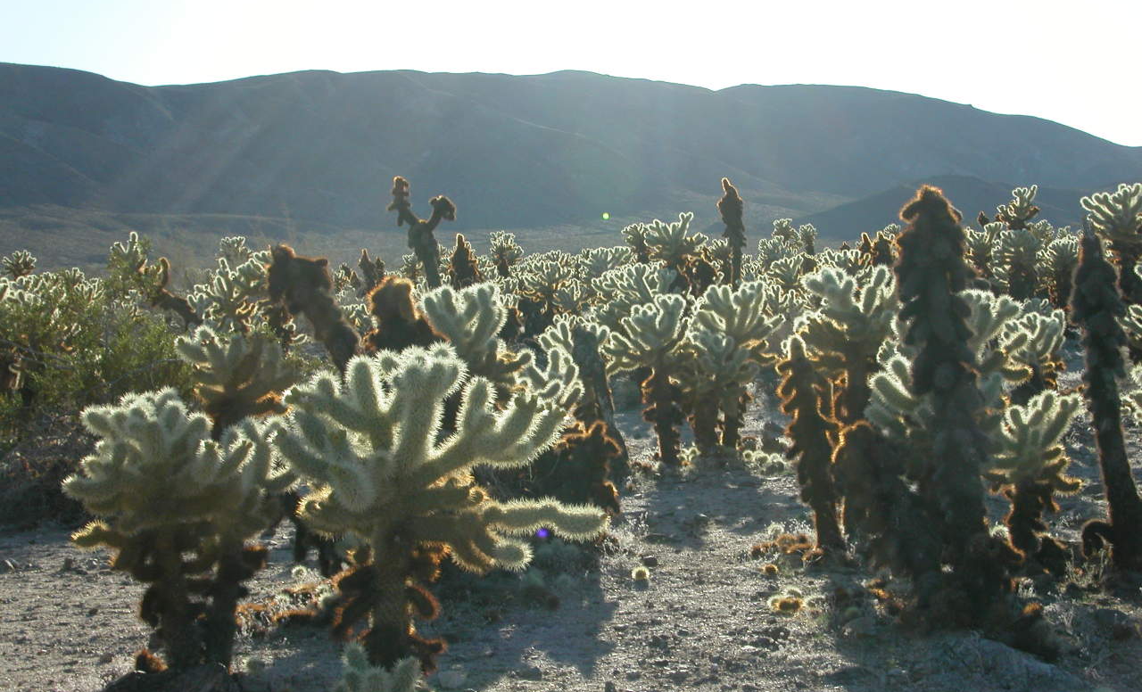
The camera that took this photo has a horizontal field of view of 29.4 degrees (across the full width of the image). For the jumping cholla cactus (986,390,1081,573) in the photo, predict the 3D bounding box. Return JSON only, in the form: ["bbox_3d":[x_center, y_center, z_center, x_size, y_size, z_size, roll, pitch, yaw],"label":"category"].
[{"bbox_3d":[2.273,0.642,10.700,0.480,0.850,0.460,0,2,0],"label":"jumping cholla cactus"}]

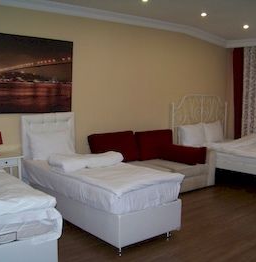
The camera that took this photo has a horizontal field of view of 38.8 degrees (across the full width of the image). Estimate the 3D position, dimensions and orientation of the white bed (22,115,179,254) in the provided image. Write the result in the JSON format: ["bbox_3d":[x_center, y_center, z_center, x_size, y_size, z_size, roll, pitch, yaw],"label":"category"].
[{"bbox_3d":[-0.450,0.440,4.431,0.870,1.190,2.250,-4,7,-39],"label":"white bed"}]

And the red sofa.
[{"bbox_3d":[0.333,0.486,5.710,1.880,0.860,1.070,-4,7,-39],"label":"red sofa"}]

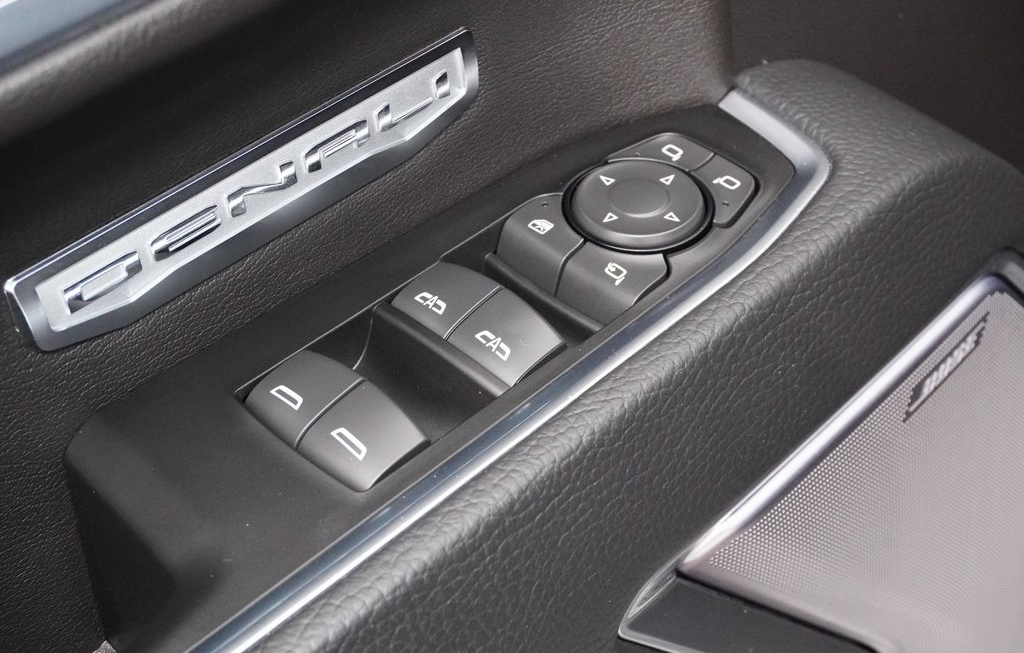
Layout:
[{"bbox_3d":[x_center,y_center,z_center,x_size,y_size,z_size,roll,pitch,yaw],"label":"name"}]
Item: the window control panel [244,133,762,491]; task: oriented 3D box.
[{"bbox_3d":[0.004,-0.007,0.411,0.045,0.021,0.151,34,53,31],"label":"window control panel"}]

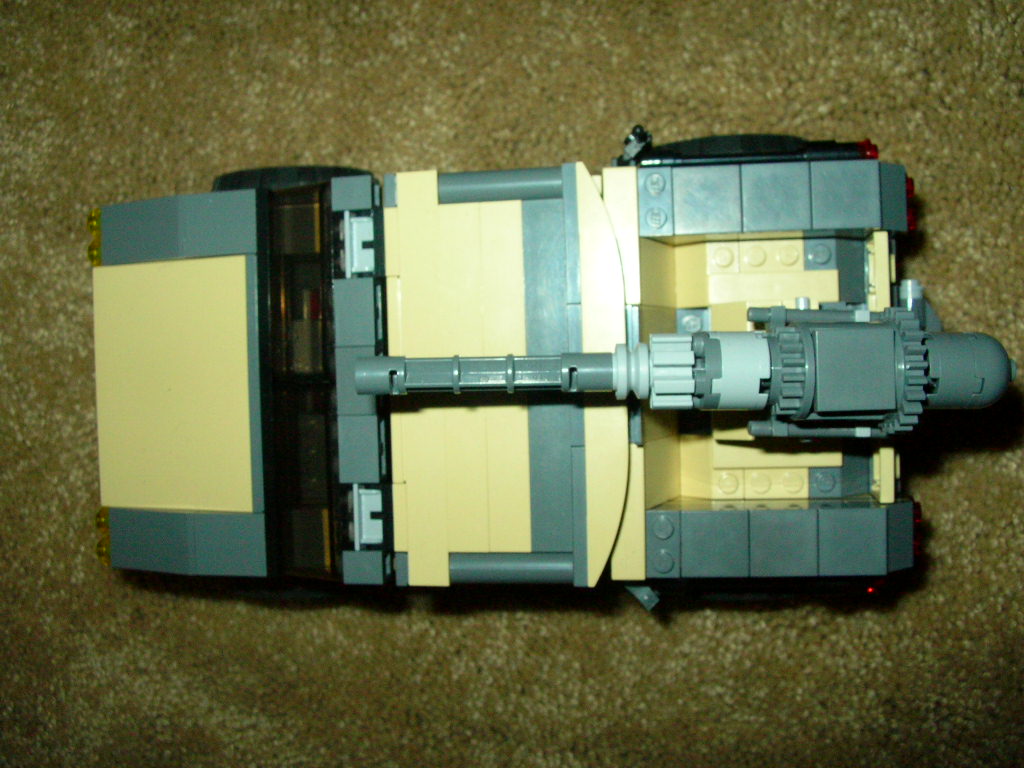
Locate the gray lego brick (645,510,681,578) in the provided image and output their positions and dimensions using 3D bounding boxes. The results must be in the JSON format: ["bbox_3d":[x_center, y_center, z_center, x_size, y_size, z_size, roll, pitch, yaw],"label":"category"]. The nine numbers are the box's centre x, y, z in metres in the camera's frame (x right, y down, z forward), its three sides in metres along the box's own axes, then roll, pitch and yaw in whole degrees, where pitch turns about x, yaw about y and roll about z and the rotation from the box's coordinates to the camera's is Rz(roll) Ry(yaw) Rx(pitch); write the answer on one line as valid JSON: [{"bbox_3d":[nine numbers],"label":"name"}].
[{"bbox_3d":[0.035,0.038,0.249,0.008,0.005,0.016,-1,91,1],"label":"gray lego brick"}]

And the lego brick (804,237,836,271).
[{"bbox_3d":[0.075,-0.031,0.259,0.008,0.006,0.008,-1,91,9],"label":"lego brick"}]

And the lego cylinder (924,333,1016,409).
[{"bbox_3d":[0.097,-0.003,0.225,0.021,0.016,0.016,0,90,-7],"label":"lego cylinder"}]

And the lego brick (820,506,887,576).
[{"bbox_3d":[0.079,0.036,0.249,0.016,0.004,0.016,-1,91,1],"label":"lego brick"}]

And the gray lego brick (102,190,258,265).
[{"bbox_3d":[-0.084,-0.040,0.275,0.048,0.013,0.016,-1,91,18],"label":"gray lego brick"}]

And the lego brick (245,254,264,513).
[{"bbox_3d":[-0.063,0.000,0.264,0.003,0.008,0.064,-1,91,9],"label":"lego brick"}]

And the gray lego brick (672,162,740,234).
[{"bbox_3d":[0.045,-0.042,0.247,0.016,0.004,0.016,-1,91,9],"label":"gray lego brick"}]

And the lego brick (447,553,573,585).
[{"bbox_3d":[0.001,0.042,0.248,0.029,0.008,0.008,-1,91,10],"label":"lego brick"}]

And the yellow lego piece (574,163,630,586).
[{"bbox_3d":[0.022,-0.002,0.243,0.011,0.007,0.096,-1,91,10],"label":"yellow lego piece"}]

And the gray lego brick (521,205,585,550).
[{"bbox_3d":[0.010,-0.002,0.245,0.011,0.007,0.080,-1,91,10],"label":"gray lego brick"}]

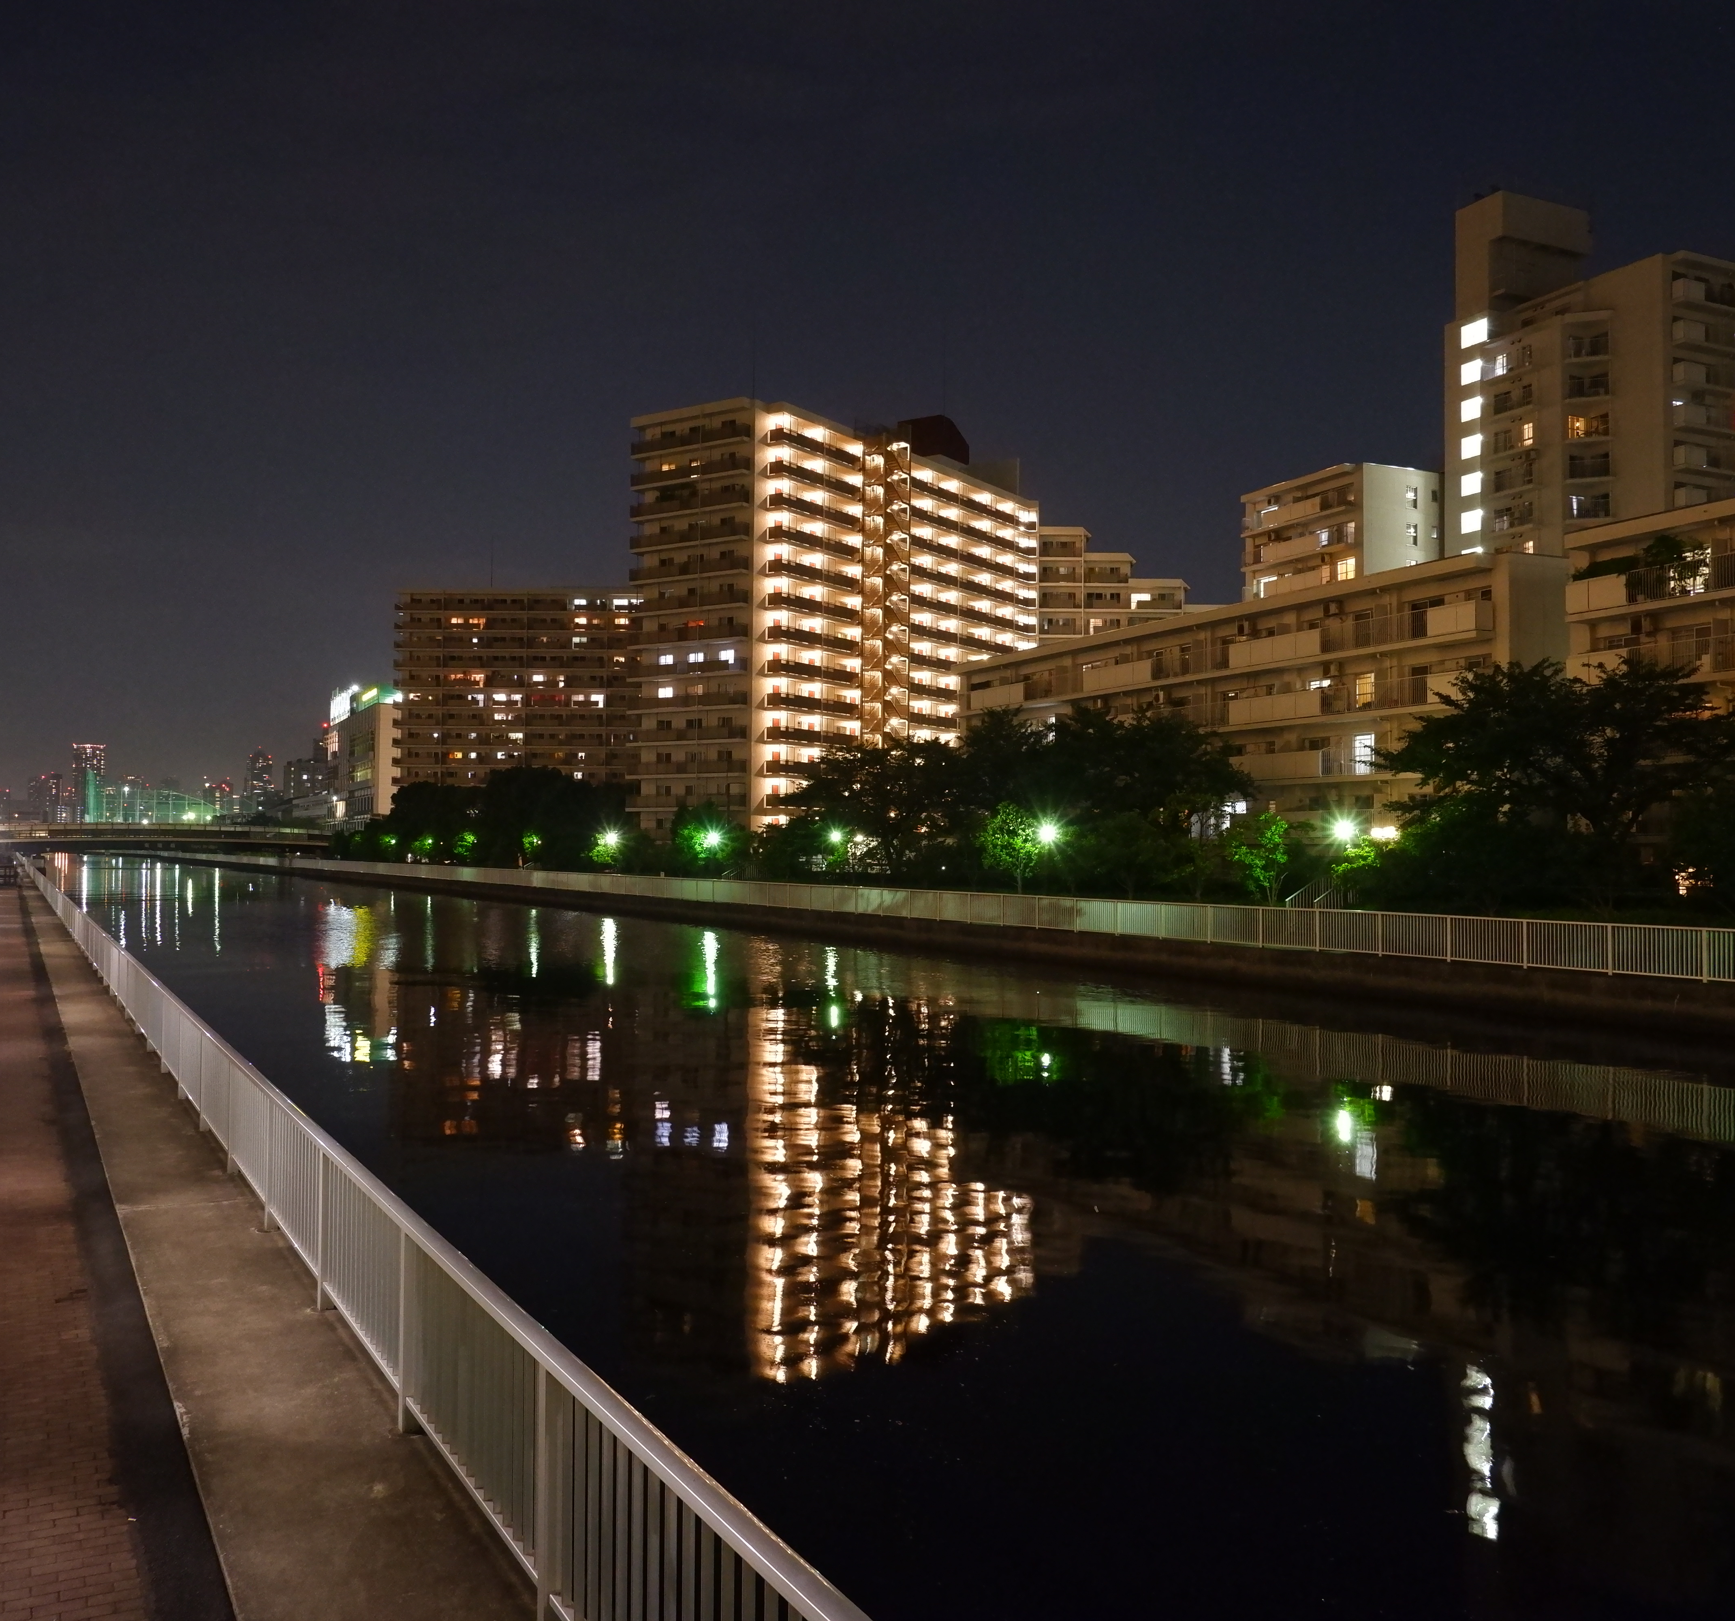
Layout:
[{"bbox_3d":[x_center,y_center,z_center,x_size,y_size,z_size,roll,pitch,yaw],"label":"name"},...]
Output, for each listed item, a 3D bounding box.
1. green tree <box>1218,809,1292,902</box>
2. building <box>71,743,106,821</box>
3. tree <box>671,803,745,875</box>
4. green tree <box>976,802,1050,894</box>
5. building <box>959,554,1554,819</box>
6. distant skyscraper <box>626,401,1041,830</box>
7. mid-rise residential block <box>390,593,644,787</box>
[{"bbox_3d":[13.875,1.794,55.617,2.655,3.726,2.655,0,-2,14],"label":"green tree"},{"bbox_3d":[-901.002,-15.638,1801.667,37.000,125.144,37.000,1,-2,-27],"label":"building"},{"bbox_3d":[-10.200,2.110,99.350,4.742,5.196,4.742,1,-2,-6],"label":"tree"},{"bbox_3d":[6.500,1.820,69.018,3.294,4.318,3.294,0,-2,5],"label":"green tree"},{"bbox_3d":[19.142,-2.346,77.438,9.500,14.100,37.619,1,-2,-29],"label":"building"},{"bbox_3d":[-0.741,-13.790,152.012,13.453,41.467,50.999,-1,-2,33],"label":"distant skyscraper"},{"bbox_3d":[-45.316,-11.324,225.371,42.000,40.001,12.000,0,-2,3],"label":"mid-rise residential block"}]

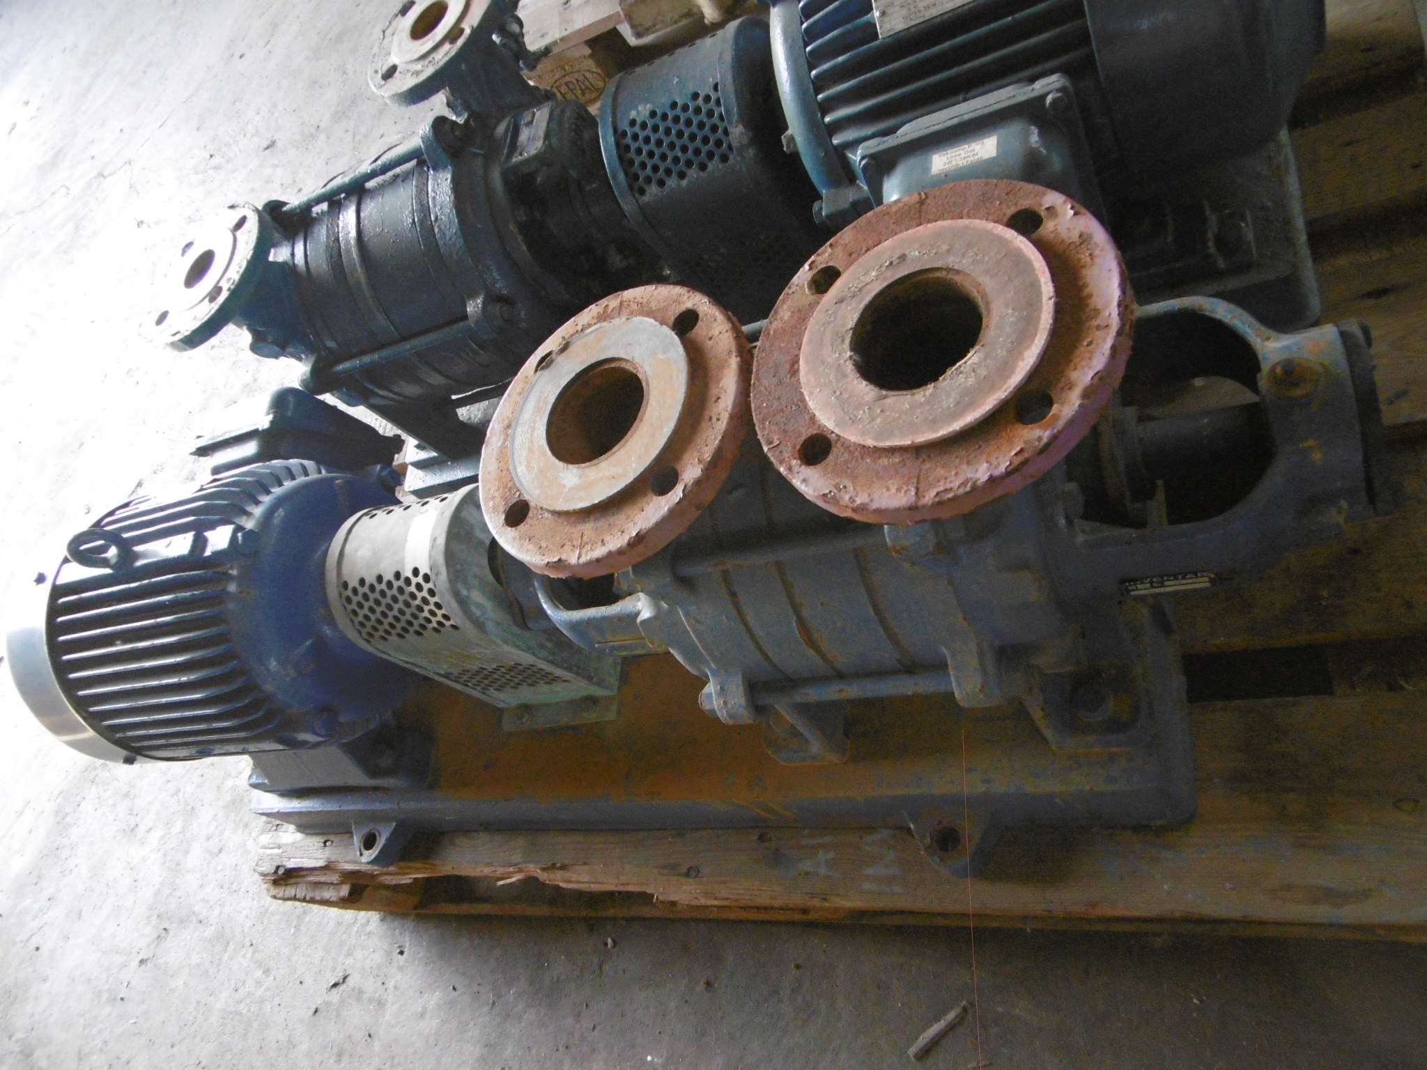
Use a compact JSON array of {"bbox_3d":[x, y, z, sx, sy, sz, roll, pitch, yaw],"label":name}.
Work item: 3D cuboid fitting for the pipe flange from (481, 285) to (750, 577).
[{"bbox_3d":[-0.060,-0.065,0.574,0.184,0.024,0.184,-9,61,30],"label":"pipe flange"}]

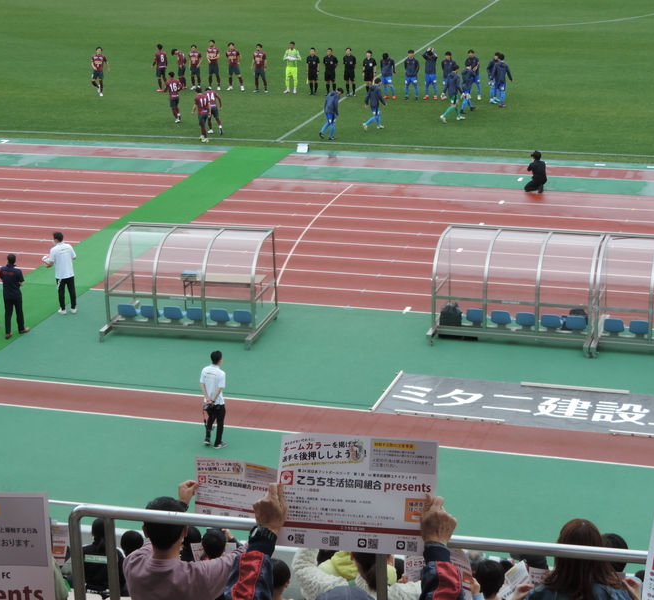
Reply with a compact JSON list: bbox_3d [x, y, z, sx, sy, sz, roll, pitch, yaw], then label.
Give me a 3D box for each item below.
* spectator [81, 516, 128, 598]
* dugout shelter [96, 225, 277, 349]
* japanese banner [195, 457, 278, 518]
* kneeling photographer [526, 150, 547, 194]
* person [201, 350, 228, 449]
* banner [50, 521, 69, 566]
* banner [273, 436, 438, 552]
[{"bbox_3d":[-1.709,2.248,13.021,0.500,1.220,0.750,4,18,17],"label":"spectator"},{"bbox_3d":[-2.867,-0.332,33.525,3.300,2.060,2.130,3,18,14],"label":"dugout shelter"},{"bbox_3d":[-0.430,0.910,7.650,0.420,0.297,0.040,7,18,16],"label":"japanese banner"},{"bbox_3d":[5.744,-3.548,44.409,0.580,1.130,0.470,12,22,36],"label":"kneeling photographer"},{"bbox_3d":[-1.928,1.689,27.623,0.500,1.730,0.360,3,18,13],"label":"person"},{"bbox_3d":[-1.907,1.612,10.600,0.420,0.297,0.030,3,18,-4],"label":"banner"},{"bbox_3d":[0.076,0.507,4.210,0.420,0.297,0.040,2,-12,10],"label":"banner"}]

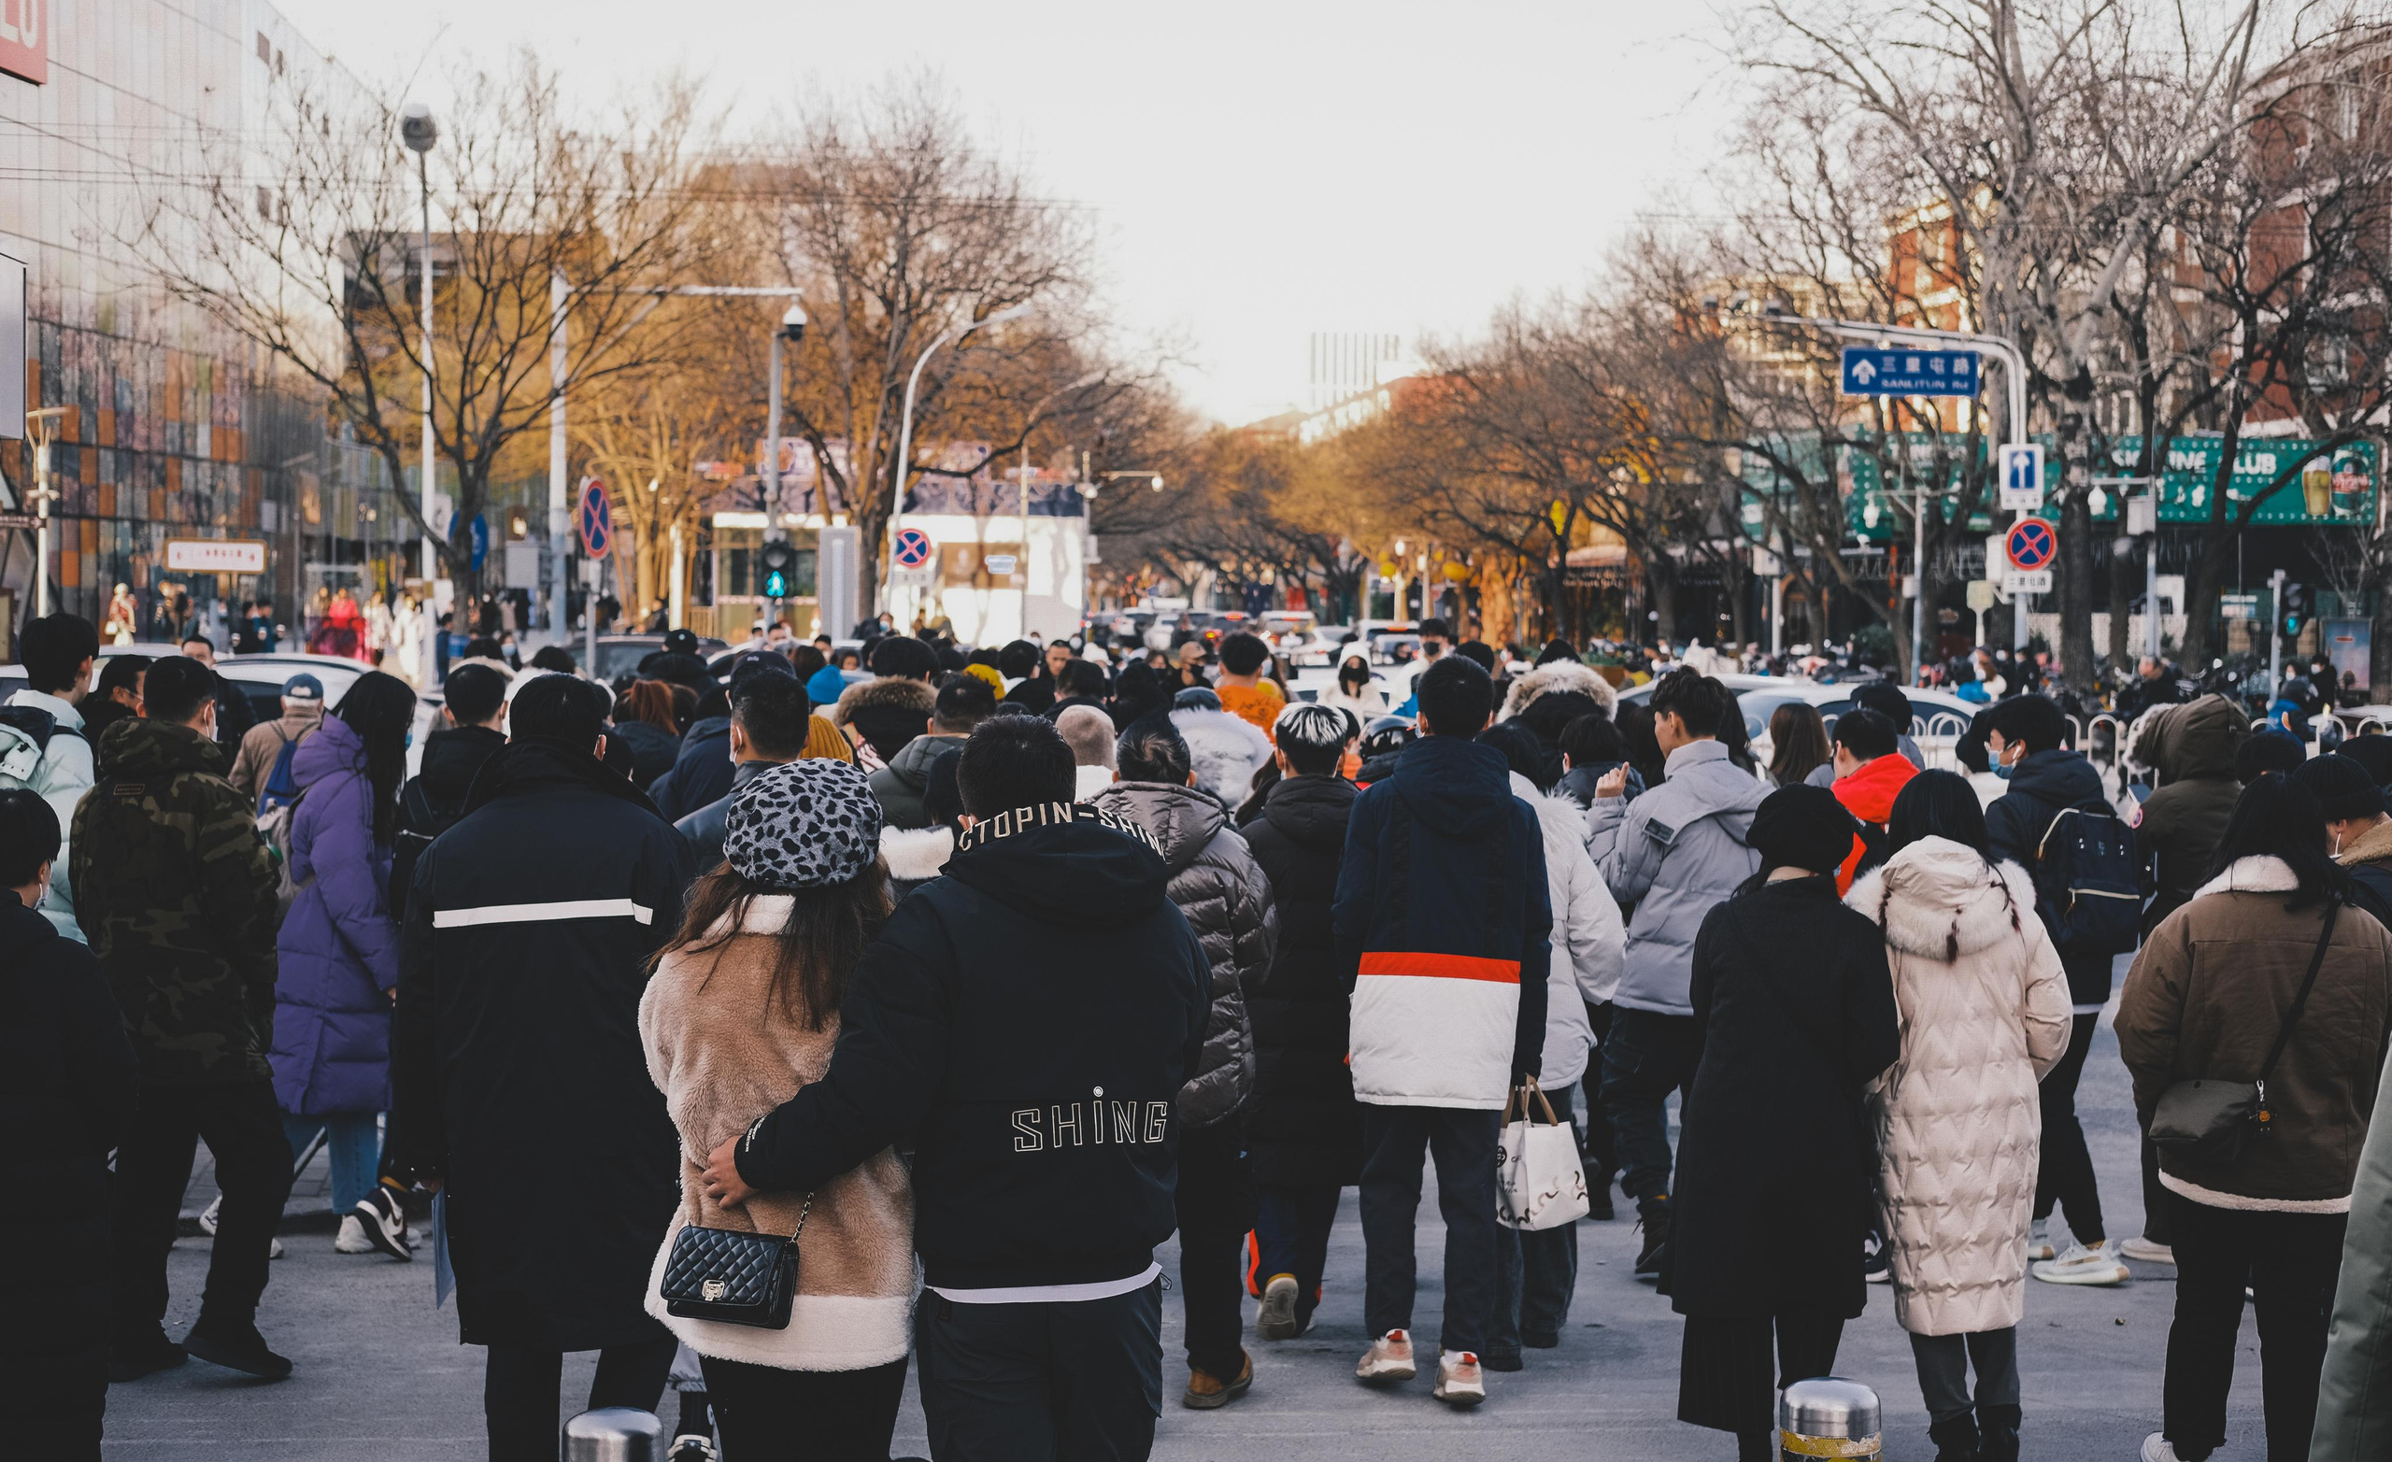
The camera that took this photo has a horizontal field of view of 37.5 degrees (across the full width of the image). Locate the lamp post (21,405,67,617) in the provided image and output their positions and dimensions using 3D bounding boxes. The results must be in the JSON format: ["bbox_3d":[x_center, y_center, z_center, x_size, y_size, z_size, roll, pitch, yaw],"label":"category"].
[{"bbox_3d":[-15.335,-2.306,46.947,0.500,4.200,0.500,0,2,0],"label":"lamp post"}]

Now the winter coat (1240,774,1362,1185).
[{"bbox_3d":[0.312,0.677,9.715,0.580,1.140,0.400,0,2,3],"label":"winter coat"}]

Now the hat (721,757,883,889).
[{"bbox_3d":[-0.683,0.159,6.100,0.270,0.215,0.270,0,2,0],"label":"hat"}]

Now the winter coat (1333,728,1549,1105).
[{"bbox_3d":[0.631,0.476,8.977,0.570,0.950,0.370,0,2,7],"label":"winter coat"}]

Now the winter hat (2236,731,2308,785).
[{"bbox_3d":[3.024,0.087,9.900,0.195,0.180,0.220,-1,3,-35],"label":"winter hat"}]

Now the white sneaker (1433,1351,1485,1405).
[{"bbox_3d":[0.631,1.552,8.620,0.110,0.130,0.290,0,2,-12],"label":"white sneaker"}]

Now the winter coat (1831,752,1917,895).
[{"bbox_3d":[2.006,0.434,10.373,0.500,0.750,0.380,-1,2,-15],"label":"winter coat"}]

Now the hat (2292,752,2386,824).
[{"bbox_3d":[2.580,0.129,7.950,0.225,0.180,0.200,-12,-6,42],"label":"hat"}]

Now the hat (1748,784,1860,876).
[{"bbox_3d":[1.360,0.221,7.875,0.250,0.200,0.260,0,2,5],"label":"hat"}]

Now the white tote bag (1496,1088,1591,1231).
[{"bbox_3d":[0.877,1.096,9.002,0.160,0.370,0.250,2,3,40],"label":"white tote bag"}]

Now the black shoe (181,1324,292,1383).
[{"bbox_3d":[-2.425,1.569,8.900,0.280,0.110,0.103,16,-2,-14],"label":"black shoe"}]

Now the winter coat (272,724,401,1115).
[{"bbox_3d":[-2.587,0.559,10.631,0.410,1.200,0.500,-1,3,-32],"label":"winter coat"}]

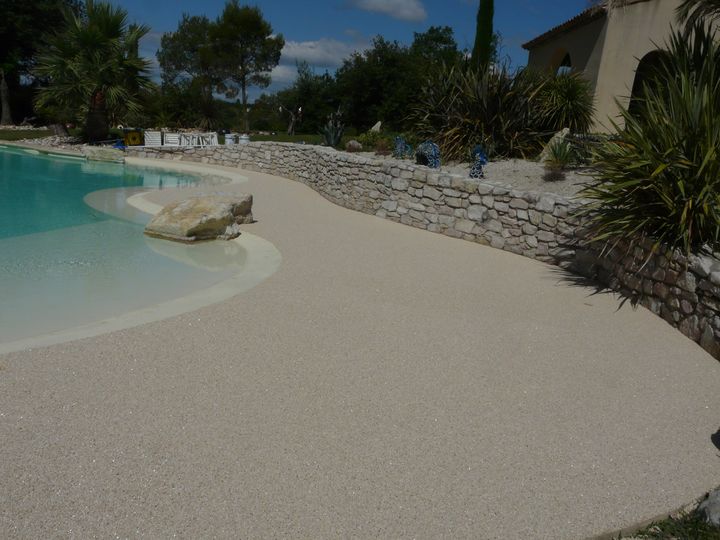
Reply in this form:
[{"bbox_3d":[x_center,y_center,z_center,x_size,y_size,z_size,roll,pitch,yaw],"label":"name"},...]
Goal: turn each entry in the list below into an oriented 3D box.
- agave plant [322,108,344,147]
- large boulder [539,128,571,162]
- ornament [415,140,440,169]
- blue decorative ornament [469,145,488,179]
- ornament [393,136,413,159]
[{"bbox_3d":[-0.539,-2.895,11.854,0.448,0.784,0.460,0,15,0],"label":"agave plant"},{"bbox_3d":[3.237,-2.068,9.694,0.533,0.575,0.480,0,15,0],"label":"large boulder"},{"bbox_3d":[1.008,-1.725,8.698,0.380,0.419,0.420,11,18,35],"label":"ornament"},{"bbox_3d":[1.555,-1.423,7.640,0.260,0.447,0.260,8,17,29],"label":"blue decorative ornament"},{"bbox_3d":[0.712,-2.051,9.750,0.300,0.369,0.260,8,17,29],"label":"ornament"}]

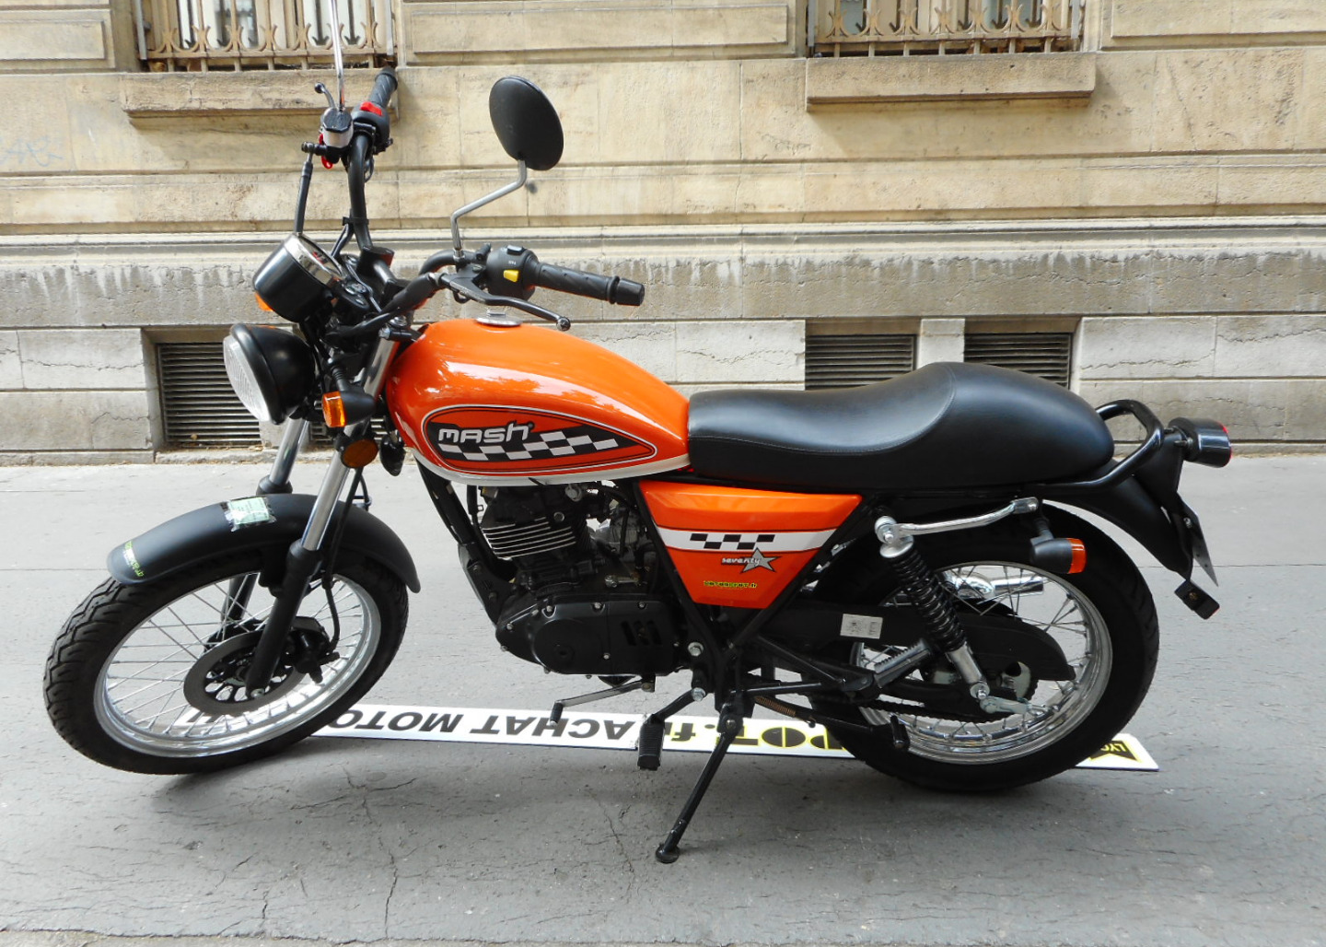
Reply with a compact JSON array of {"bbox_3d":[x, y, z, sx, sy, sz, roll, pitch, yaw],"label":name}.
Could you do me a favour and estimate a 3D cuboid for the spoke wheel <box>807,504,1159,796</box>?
[{"bbox_3d":[0.541,0.317,1.661,0.594,0.594,0.098,0,27,5],"label":"spoke wheel"}]

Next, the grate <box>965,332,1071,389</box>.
[{"bbox_3d":[1.988,-0.496,5.428,0.660,0.620,0.050,0,10,2],"label":"grate"}]

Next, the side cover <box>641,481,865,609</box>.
[{"bbox_3d":[0.134,0.108,1.472,0.330,0.225,0.055,0,27,6],"label":"side cover"}]

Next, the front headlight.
[{"bbox_3d":[-0.571,-0.150,1.399,0.120,0.155,0.155,-22,51,-22],"label":"front headlight"}]

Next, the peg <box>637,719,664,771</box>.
[{"bbox_3d":[-0.016,0.421,1.498,0.037,0.036,0.092,0,27,6],"label":"peg"}]

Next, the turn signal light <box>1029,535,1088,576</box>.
[{"bbox_3d":[0.540,0.109,1.322,0.074,0.054,0.054,0,27,5],"label":"turn signal light"}]

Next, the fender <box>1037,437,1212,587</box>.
[{"bbox_3d":[0.708,0.053,1.510,0.310,0.245,0.150,0,27,5],"label":"fender"}]

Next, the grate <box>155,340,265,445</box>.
[{"bbox_3d":[-2.587,-0.461,5.569,0.660,0.620,0.050,0,10,2],"label":"grate"}]

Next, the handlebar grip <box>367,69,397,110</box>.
[{"bbox_3d":[-0.473,-0.643,1.615,0.038,0.038,0.138,-1,49,0],"label":"handlebar grip"}]

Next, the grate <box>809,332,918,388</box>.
[{"bbox_3d":[1.015,-0.442,4.950,0.570,0.550,0.040,0,10,3],"label":"grate"}]

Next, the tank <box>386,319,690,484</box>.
[{"bbox_3d":[-0.179,-0.130,1.492,0.455,0.230,0.280,0,27,5],"label":"tank"}]

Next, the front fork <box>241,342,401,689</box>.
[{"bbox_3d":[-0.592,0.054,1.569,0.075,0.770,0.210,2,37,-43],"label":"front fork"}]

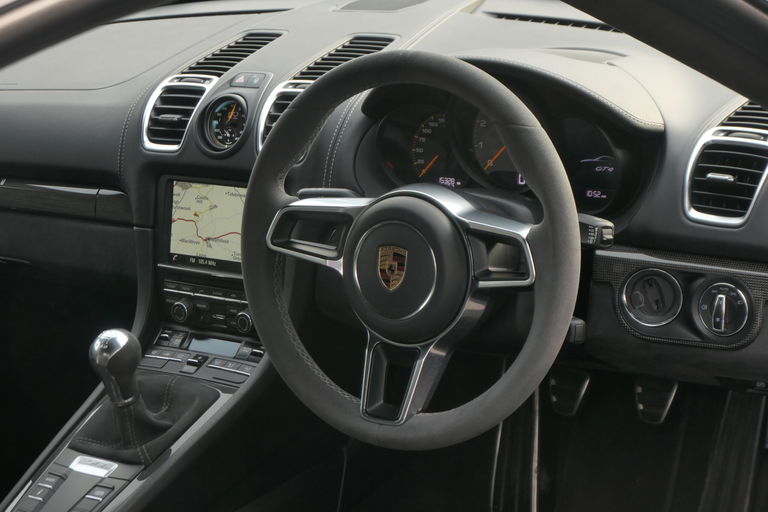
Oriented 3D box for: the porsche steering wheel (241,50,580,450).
[{"bbox_3d":[0.026,-0.005,1.420,0.360,0.360,0.085,9,8,34],"label":"porsche steering wheel"}]

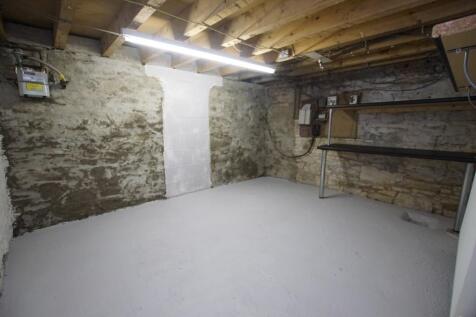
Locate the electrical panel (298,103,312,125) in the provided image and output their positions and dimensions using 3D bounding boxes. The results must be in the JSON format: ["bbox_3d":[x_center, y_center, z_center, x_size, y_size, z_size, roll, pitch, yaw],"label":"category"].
[{"bbox_3d":[1.095,-0.727,3.218,0.185,0.330,0.120,9,13,41],"label":"electrical panel"}]

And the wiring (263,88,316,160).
[{"bbox_3d":[0.875,-0.569,3.471,0.920,1.120,0.140,9,13,41],"label":"wiring"}]

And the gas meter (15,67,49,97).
[{"bbox_3d":[-1.807,-0.671,1.761,0.190,0.230,0.155,-8,12,-38],"label":"gas meter"}]

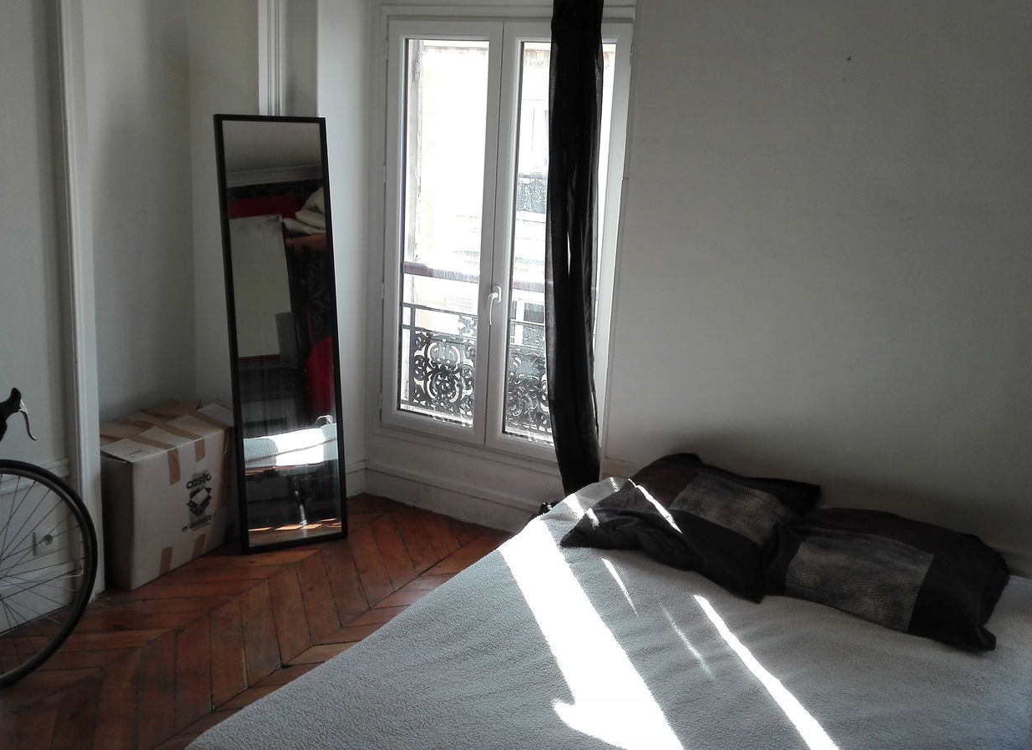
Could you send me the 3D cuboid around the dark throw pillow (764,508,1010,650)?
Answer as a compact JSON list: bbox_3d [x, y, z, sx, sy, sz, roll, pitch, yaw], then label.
[{"bbox_3d":[1.023,0.509,2.628,0.608,0.150,0.511,10,18,27],"label":"dark throw pillow"}]

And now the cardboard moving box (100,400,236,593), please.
[{"bbox_3d":[-1.384,0.425,3.635,0.458,0.473,0.647,9,14,24],"label":"cardboard moving box"}]

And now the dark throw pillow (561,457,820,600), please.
[{"bbox_3d":[0.537,0.409,2.855,0.618,0.159,0.531,10,25,27],"label":"dark throw pillow"}]

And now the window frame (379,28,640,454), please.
[{"bbox_3d":[-0.089,-0.525,3.800,1.081,1.708,0.077,10,15,27],"label":"window frame"}]

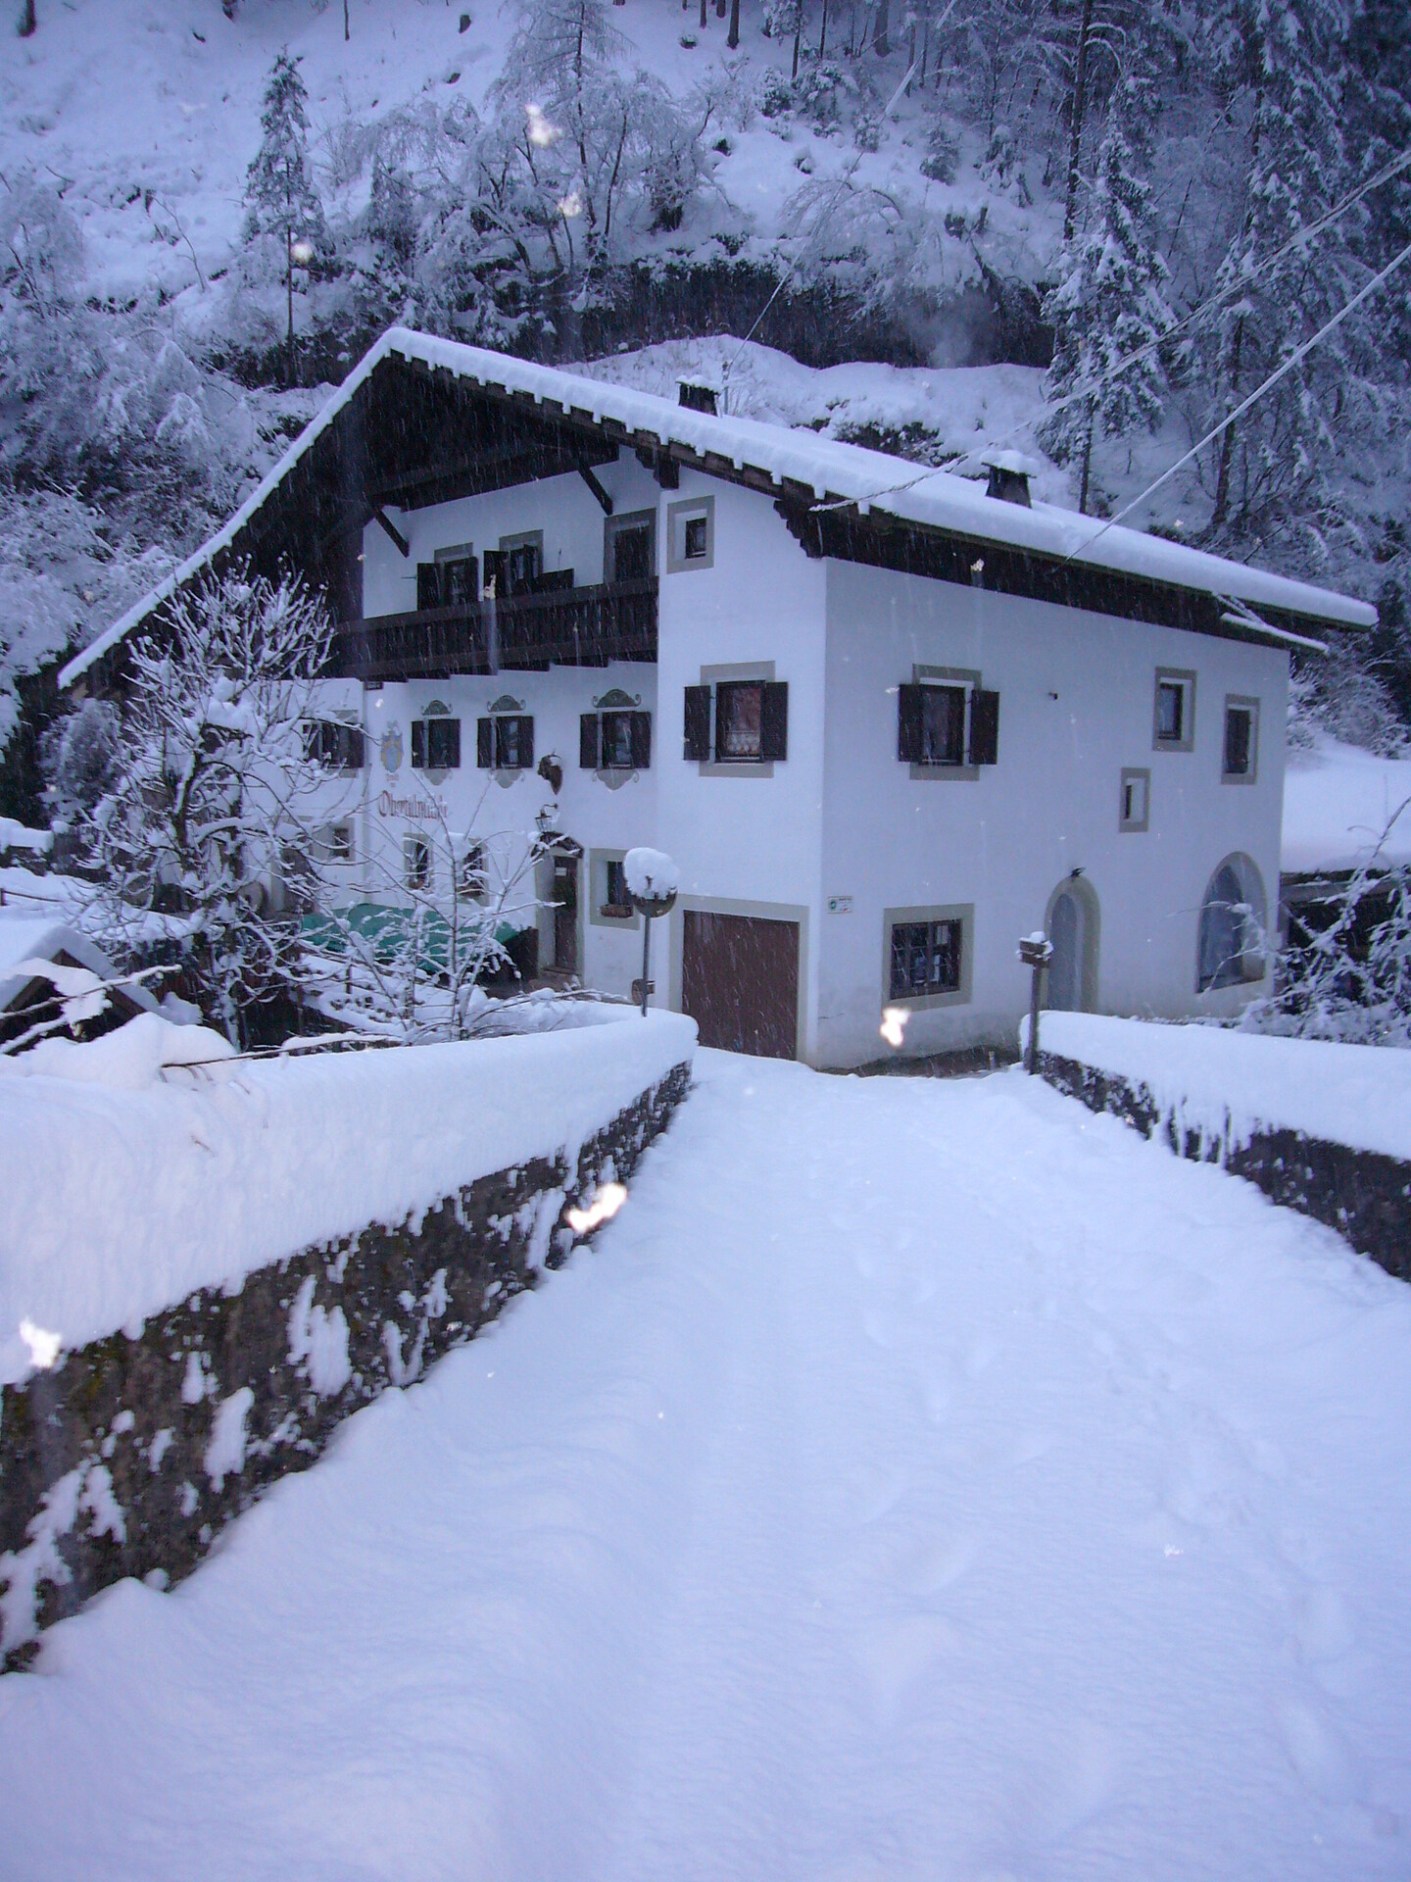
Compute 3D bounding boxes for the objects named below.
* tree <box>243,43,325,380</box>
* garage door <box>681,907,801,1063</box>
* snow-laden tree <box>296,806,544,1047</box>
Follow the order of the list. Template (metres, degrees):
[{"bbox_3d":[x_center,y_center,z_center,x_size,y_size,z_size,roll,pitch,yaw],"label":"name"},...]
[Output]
[{"bbox_3d":[-15.995,-27.468,58.007,3.138,12.253,3.138,1,6,0],"label":"tree"},{"bbox_3d":[0.572,0.683,23.401,0.100,2.120,2.550,-4,8,-41],"label":"garage door"},{"bbox_3d":[-3.422,-0.102,18.501,3.003,3.195,2.600,1,6,0],"label":"snow-laden tree"}]

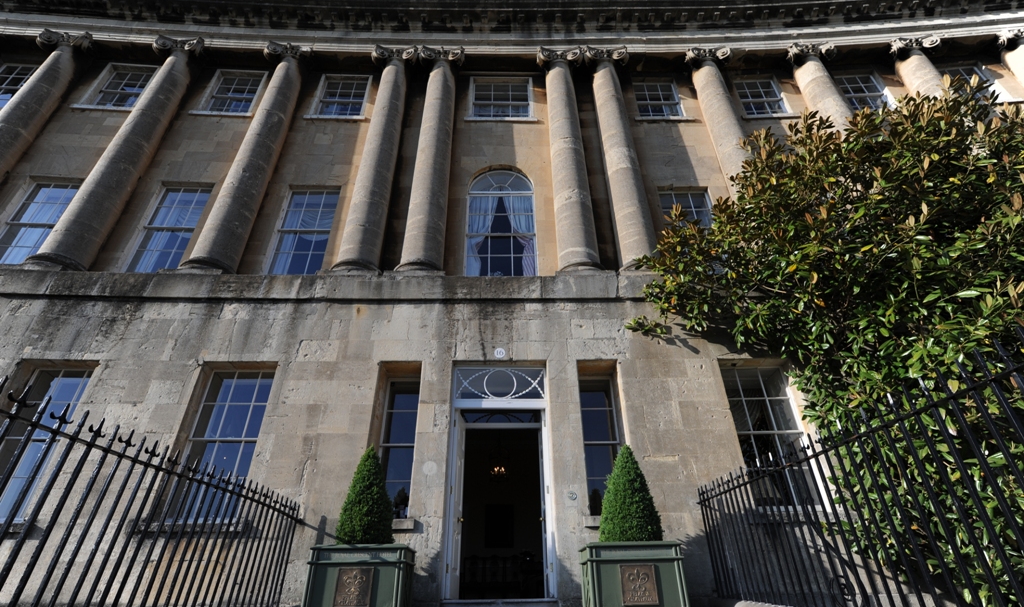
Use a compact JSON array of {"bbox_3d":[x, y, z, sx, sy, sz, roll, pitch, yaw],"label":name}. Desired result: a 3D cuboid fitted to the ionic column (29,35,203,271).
[{"bbox_3d":[-8.015,-3.243,10.038,1.080,6.720,0.980,1,-30,-3],"label":"ionic column"}]

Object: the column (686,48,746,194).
[{"bbox_3d":[4.890,-3.155,10.392,1.080,6.720,0.980,-1,-30,0],"label":"column"}]

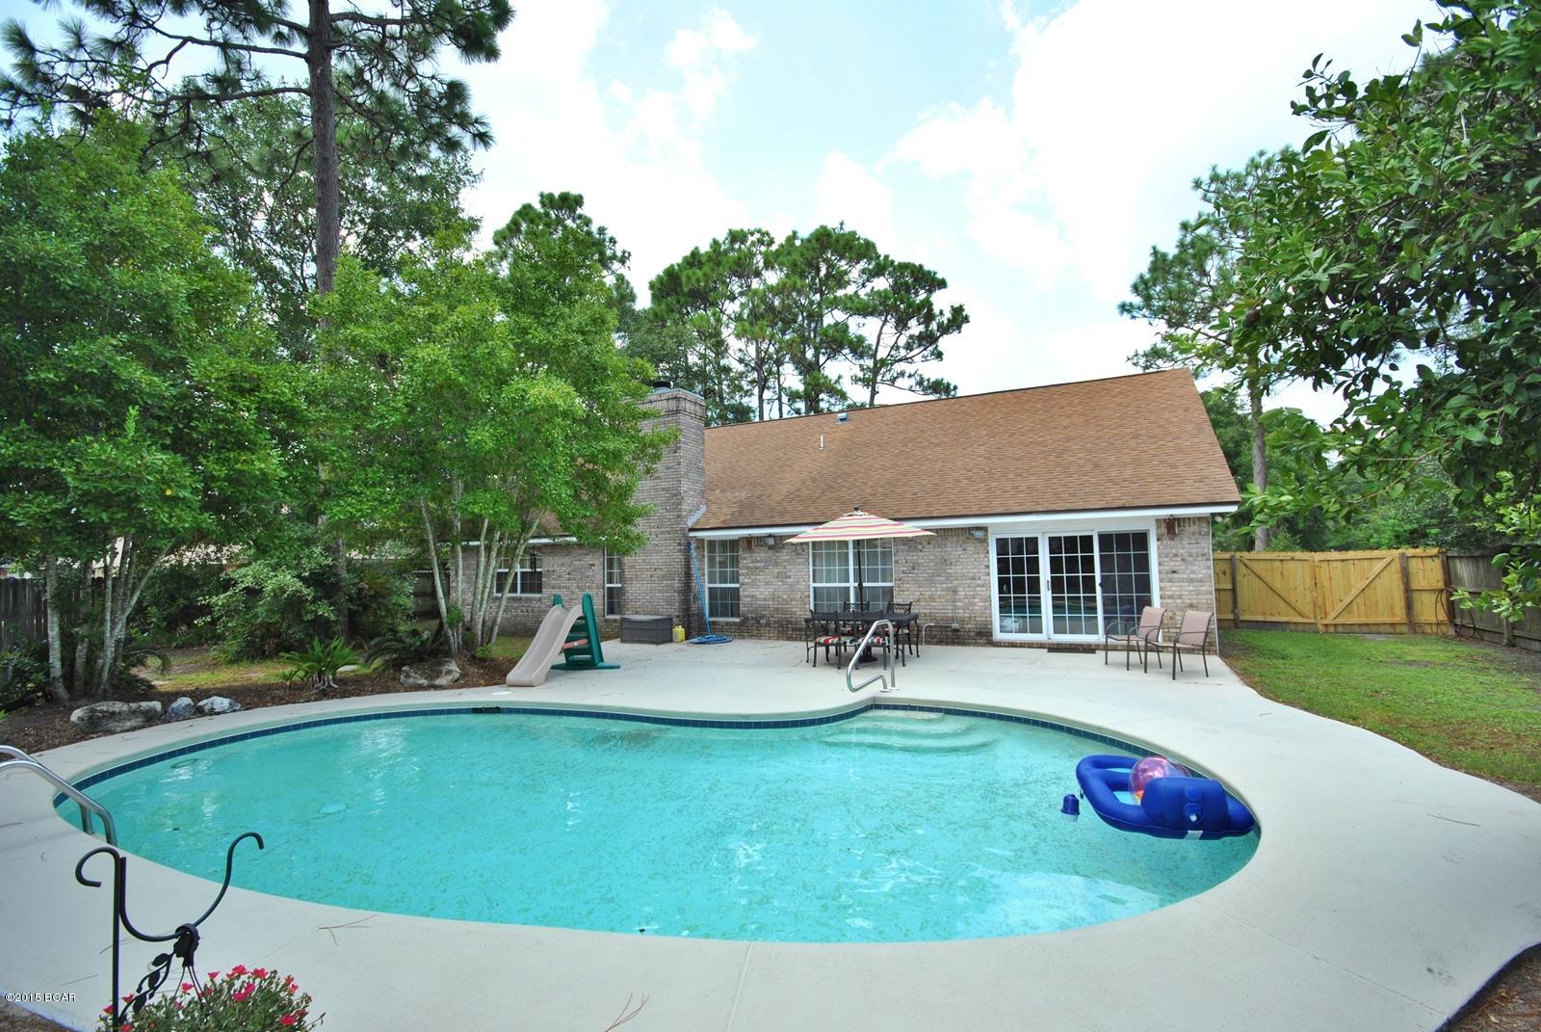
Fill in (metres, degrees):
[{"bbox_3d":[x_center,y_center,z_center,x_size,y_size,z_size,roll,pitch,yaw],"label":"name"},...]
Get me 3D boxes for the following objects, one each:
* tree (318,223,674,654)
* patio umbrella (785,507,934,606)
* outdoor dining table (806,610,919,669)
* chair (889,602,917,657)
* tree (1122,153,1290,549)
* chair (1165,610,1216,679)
[{"bbox_3d":[-5.729,-1.489,13.100,6.600,8.600,6.200,0,-4,-24],"label":"tree"},{"bbox_3d":[1.564,1.176,11.144,2.520,2.600,2.520,-3,-4,26],"label":"patio umbrella"},{"bbox_3d":[1.602,2.114,11.082,1.720,0.720,1.020,-3,-4,26],"label":"outdoor dining table"},{"bbox_3d":[2.212,2.009,11.304,0.480,0.920,0.600,-3,-4,26],"label":"chair"},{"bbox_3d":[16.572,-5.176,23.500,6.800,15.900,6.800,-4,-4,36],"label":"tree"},{"bbox_3d":[5.661,1.769,8.965,0.680,0.900,0.600,-1,-4,-4],"label":"chair"}]

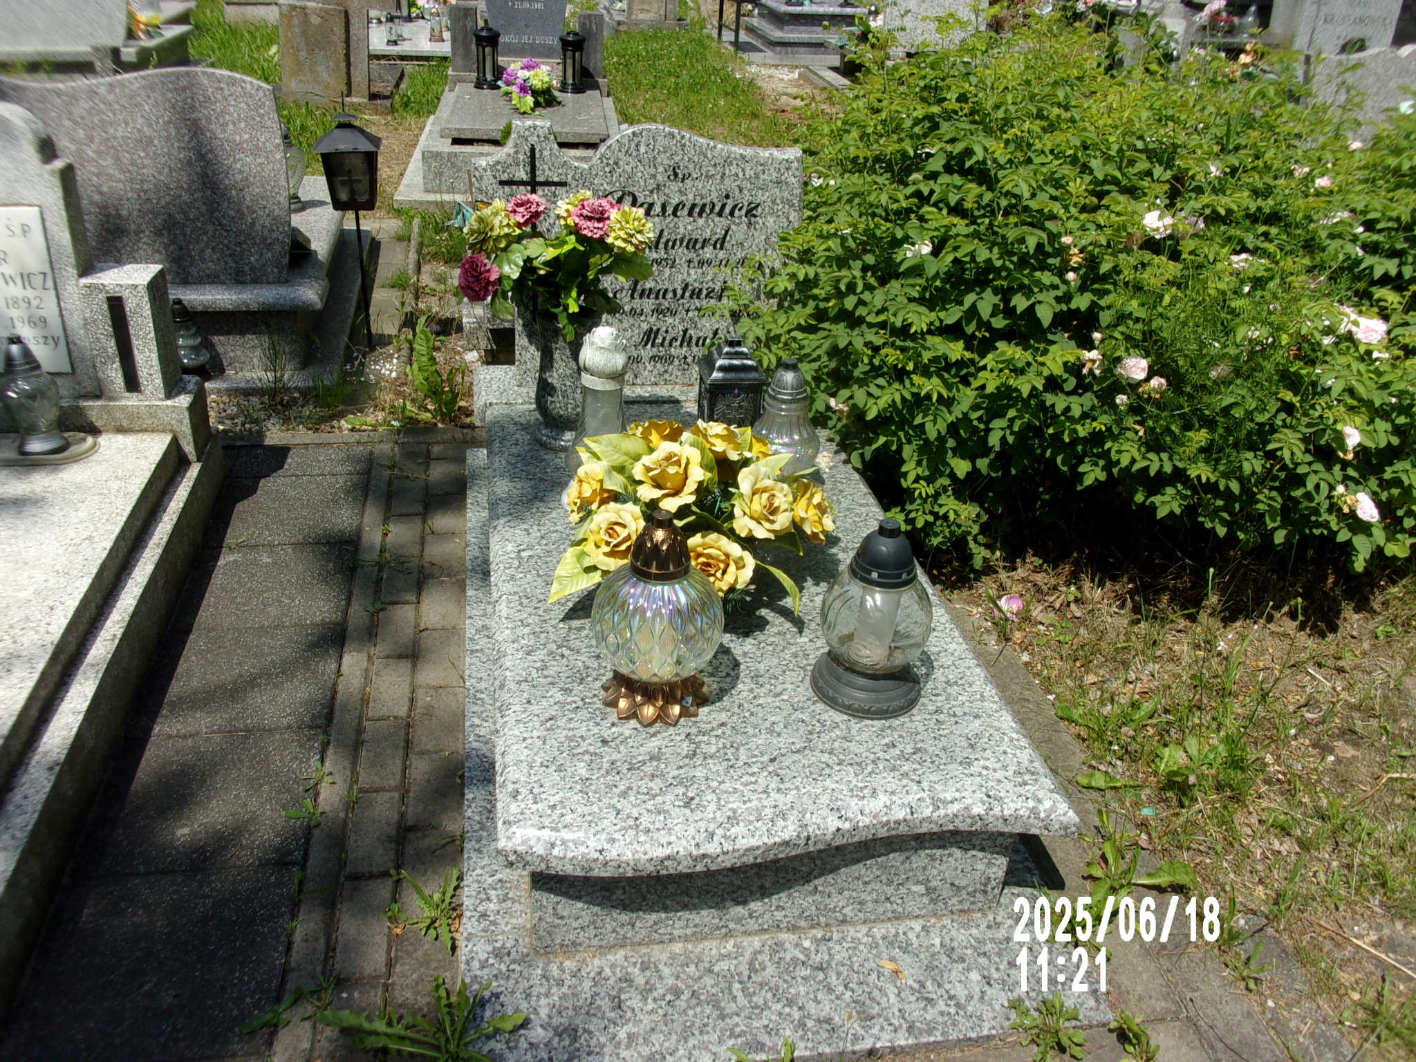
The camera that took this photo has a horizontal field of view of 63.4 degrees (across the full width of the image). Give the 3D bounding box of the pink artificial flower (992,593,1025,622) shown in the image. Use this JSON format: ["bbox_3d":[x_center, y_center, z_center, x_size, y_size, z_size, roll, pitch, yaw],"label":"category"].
[{"bbox_3d":[0.693,0.169,2.623,0.078,0.055,0.060,-14,34,-29],"label":"pink artificial flower"}]

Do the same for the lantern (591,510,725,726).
[{"bbox_3d":[-0.074,0.118,1.788,0.212,0.335,0.212,-2,30,-10],"label":"lantern"}]

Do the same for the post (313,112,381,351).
[{"bbox_3d":[-1.104,-0.921,3.608,0.195,0.770,0.195,-2,31,-11],"label":"post"}]

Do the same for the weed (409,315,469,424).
[{"bbox_3d":[-0.773,-0.465,3.300,0.175,0.320,0.200,-2,30,-10],"label":"weed"}]

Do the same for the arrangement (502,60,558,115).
[{"bbox_3d":[-0.975,-2.418,6.195,0.310,0.240,0.300,-2,31,-11],"label":"arrangement"}]

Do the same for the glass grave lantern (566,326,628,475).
[{"bbox_3d":[-0.212,-0.227,2.267,0.155,0.370,0.155,-2,31,-11],"label":"glass grave lantern"}]

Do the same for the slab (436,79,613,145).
[{"bbox_3d":[-0.994,-2.319,6.321,0.830,0.050,1.380,-1,30,-8],"label":"slab"}]

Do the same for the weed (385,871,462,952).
[{"bbox_3d":[-0.445,0.592,1.813,0.120,0.065,0.150,-2,31,-11],"label":"weed"}]

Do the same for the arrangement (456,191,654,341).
[{"bbox_3d":[-0.324,-0.559,2.453,0.430,0.320,0.320,-2,30,-10],"label":"arrangement"}]

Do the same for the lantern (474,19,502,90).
[{"bbox_3d":[-1.280,-2.765,6.634,0.150,0.350,0.150,-2,31,-11],"label":"lantern"}]

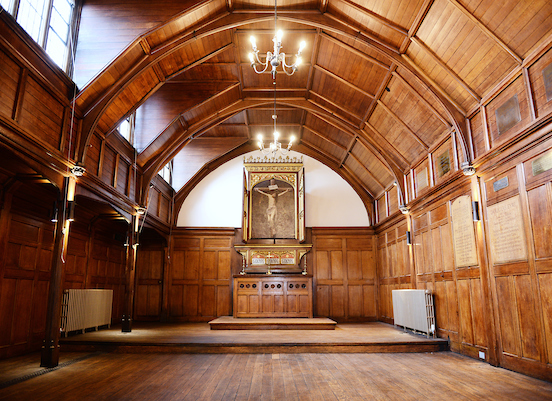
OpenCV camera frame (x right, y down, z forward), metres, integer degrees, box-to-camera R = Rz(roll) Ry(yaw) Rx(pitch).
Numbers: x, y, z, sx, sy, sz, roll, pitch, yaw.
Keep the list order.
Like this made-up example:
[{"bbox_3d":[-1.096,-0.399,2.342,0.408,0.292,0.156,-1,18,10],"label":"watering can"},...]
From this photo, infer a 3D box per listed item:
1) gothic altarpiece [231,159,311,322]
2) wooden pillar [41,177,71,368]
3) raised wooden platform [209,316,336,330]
[{"bbox_3d":[-0.062,0.930,10.931,2.112,4.360,0.678,0,-13,-1],"label":"gothic altarpiece"},{"bbox_3d":[-2.824,0.875,5.289,0.202,2.471,0.202,0,-13,-1],"label":"wooden pillar"},{"bbox_3d":[-0.072,2.942,9.641,2.746,0.148,2.306,0,-13,-1],"label":"raised wooden platform"}]

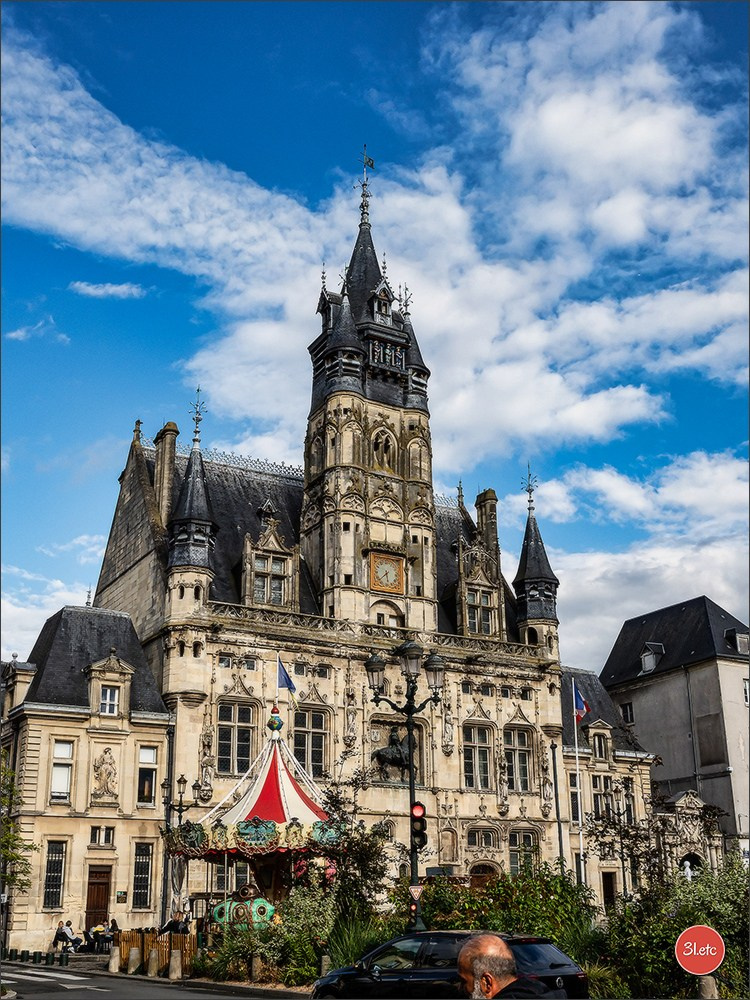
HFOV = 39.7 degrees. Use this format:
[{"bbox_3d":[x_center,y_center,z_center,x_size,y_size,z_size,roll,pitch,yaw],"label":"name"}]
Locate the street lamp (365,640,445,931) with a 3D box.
[{"bbox_3d":[0.819,6.783,23.201,1.850,7.376,0.550,-1,-19,0],"label":"street lamp"}]

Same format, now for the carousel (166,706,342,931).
[{"bbox_3d":[-3.323,11.039,34.829,7.400,8.164,7.400,-1,-19,0],"label":"carousel"}]

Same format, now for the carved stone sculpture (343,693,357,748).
[{"bbox_3d":[-1.271,10.992,51.845,0.600,2.754,0.500,10,-22,-28],"label":"carved stone sculpture"}]

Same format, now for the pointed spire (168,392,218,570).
[{"bbox_3d":[-9.256,-1.151,52.694,2.500,9.692,2.500,10,-22,-28],"label":"pointed spire"}]

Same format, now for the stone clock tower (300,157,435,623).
[{"bbox_3d":[-0.345,-7.992,63.829,6.200,32.736,6.000,10,-22,-28],"label":"stone clock tower"}]

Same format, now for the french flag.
[{"bbox_3d":[9.717,9.595,49.306,0.850,1.880,0.400,-1,-19,0],"label":"french flag"}]

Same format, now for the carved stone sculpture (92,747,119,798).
[{"bbox_3d":[-11.905,12.037,45.941,1.000,2.232,0.400,10,-22,-28],"label":"carved stone sculpture"}]

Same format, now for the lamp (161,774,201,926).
[{"bbox_3d":[-7.456,13.558,39.262,1.500,6.200,0.500,10,-22,-28],"label":"lamp"}]

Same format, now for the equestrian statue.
[{"bbox_3d":[0.938,12.576,51.440,2.600,2.702,0.900,9,-21,-27],"label":"equestrian statue"}]

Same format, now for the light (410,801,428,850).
[{"bbox_3d":[0.800,5.853,18.700,0.270,0.833,0.300,10,-22,-28],"label":"light"}]

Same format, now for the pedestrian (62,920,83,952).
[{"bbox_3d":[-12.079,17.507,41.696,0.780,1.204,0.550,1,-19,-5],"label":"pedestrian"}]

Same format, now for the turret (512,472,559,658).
[{"bbox_3d":[9.687,3.542,61.912,2.600,11.619,2.600,-1,-19,0],"label":"turret"}]

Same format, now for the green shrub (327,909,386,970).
[{"bbox_3d":[-0.437,10.383,24.259,1.400,1.591,1.300,-1,-19,0],"label":"green shrub"}]

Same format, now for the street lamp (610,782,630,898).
[{"bbox_3d":[11.312,16.417,47.598,1.600,6.747,0.500,9,-21,-27],"label":"street lamp"}]

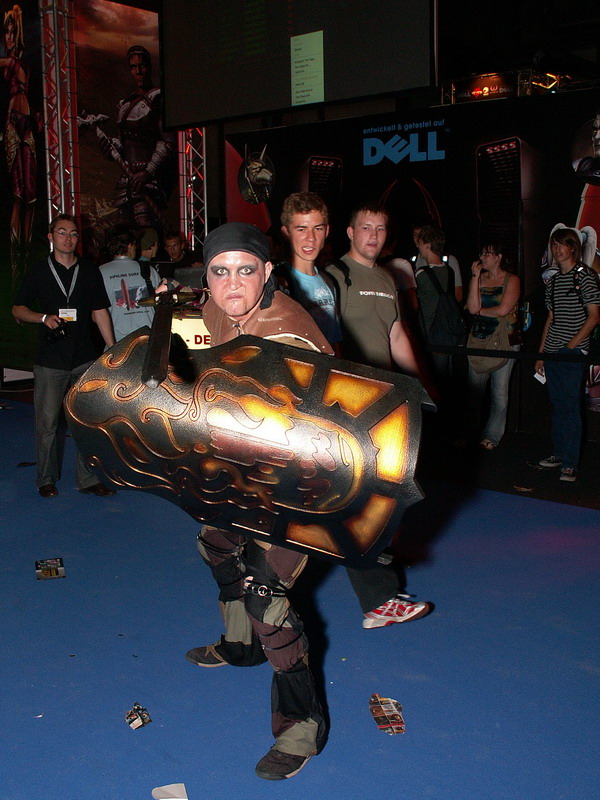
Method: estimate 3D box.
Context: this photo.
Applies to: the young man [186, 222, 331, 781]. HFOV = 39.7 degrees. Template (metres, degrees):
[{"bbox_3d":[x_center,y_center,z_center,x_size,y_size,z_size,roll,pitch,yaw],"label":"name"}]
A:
[{"bbox_3d":[-0.187,0.298,2.611,0.740,1.650,0.850,4,11,25],"label":"young man"}]

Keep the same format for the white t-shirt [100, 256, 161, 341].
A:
[{"bbox_3d":[-1.266,-0.707,6.118,0.520,0.700,0.300,2,10,11],"label":"white t-shirt"}]

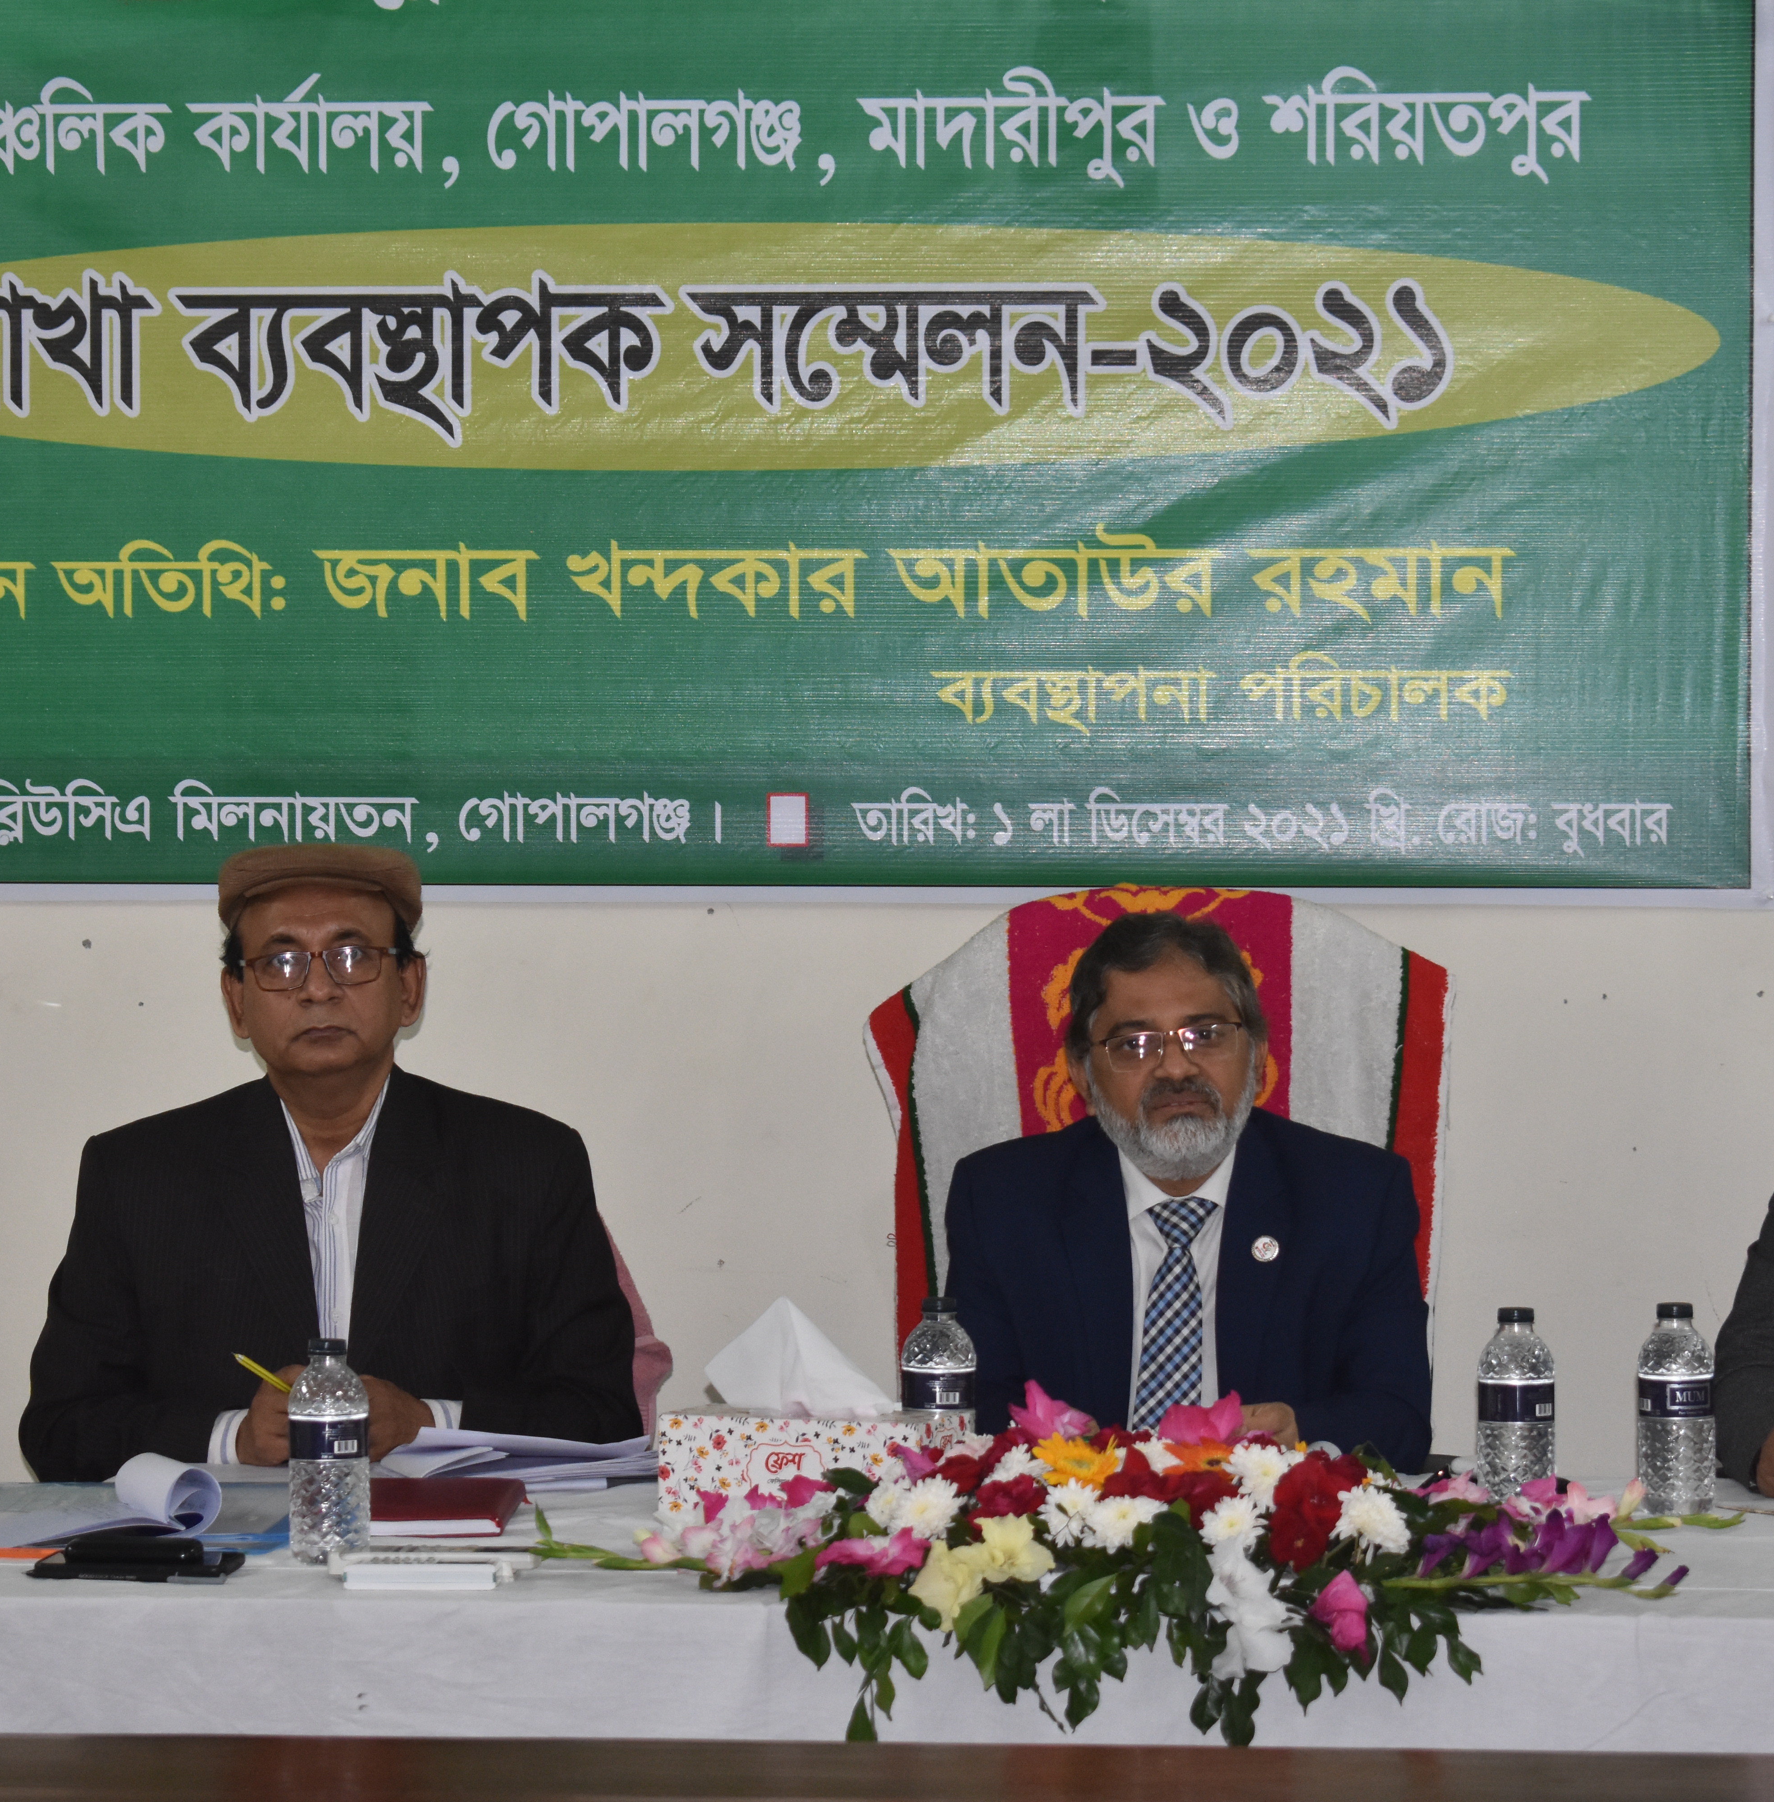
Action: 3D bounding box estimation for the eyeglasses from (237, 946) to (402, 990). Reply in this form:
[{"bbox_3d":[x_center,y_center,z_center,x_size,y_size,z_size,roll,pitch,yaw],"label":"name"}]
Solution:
[{"bbox_3d":[-0.515,0.061,5.610,0.143,0.043,0.140,-4,0,-1],"label":"eyeglasses"}]

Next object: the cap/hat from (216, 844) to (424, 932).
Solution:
[{"bbox_3d":[-0.520,-0.008,5.650,0.185,0.090,0.260,-1,-2,-1],"label":"cap/hat"}]

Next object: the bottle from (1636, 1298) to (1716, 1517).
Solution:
[{"bbox_3d":[0.689,0.444,5.370,0.067,0.181,0.067,0,1,0],"label":"bottle"}]

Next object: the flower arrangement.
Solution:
[{"bbox_3d":[0.180,0.508,4.860,0.900,0.255,0.420,0,1,3],"label":"flower arrangement"}]

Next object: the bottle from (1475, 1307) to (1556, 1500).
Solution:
[{"bbox_3d":[0.544,0.440,5.320,0.066,0.182,0.066,0,2,5],"label":"bottle"}]

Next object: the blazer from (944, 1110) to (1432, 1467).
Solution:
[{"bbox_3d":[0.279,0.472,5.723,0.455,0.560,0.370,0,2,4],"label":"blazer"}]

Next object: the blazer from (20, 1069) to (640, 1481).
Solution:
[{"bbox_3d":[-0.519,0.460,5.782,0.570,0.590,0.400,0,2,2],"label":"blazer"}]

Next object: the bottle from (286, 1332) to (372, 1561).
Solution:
[{"bbox_3d":[-0.459,0.451,5.070,0.066,0.182,0.066,0,2,5],"label":"bottle"}]

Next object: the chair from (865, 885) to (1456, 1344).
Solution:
[{"bbox_3d":[0.264,0.617,5.848,0.620,1.240,0.680,0,2,5],"label":"chair"}]

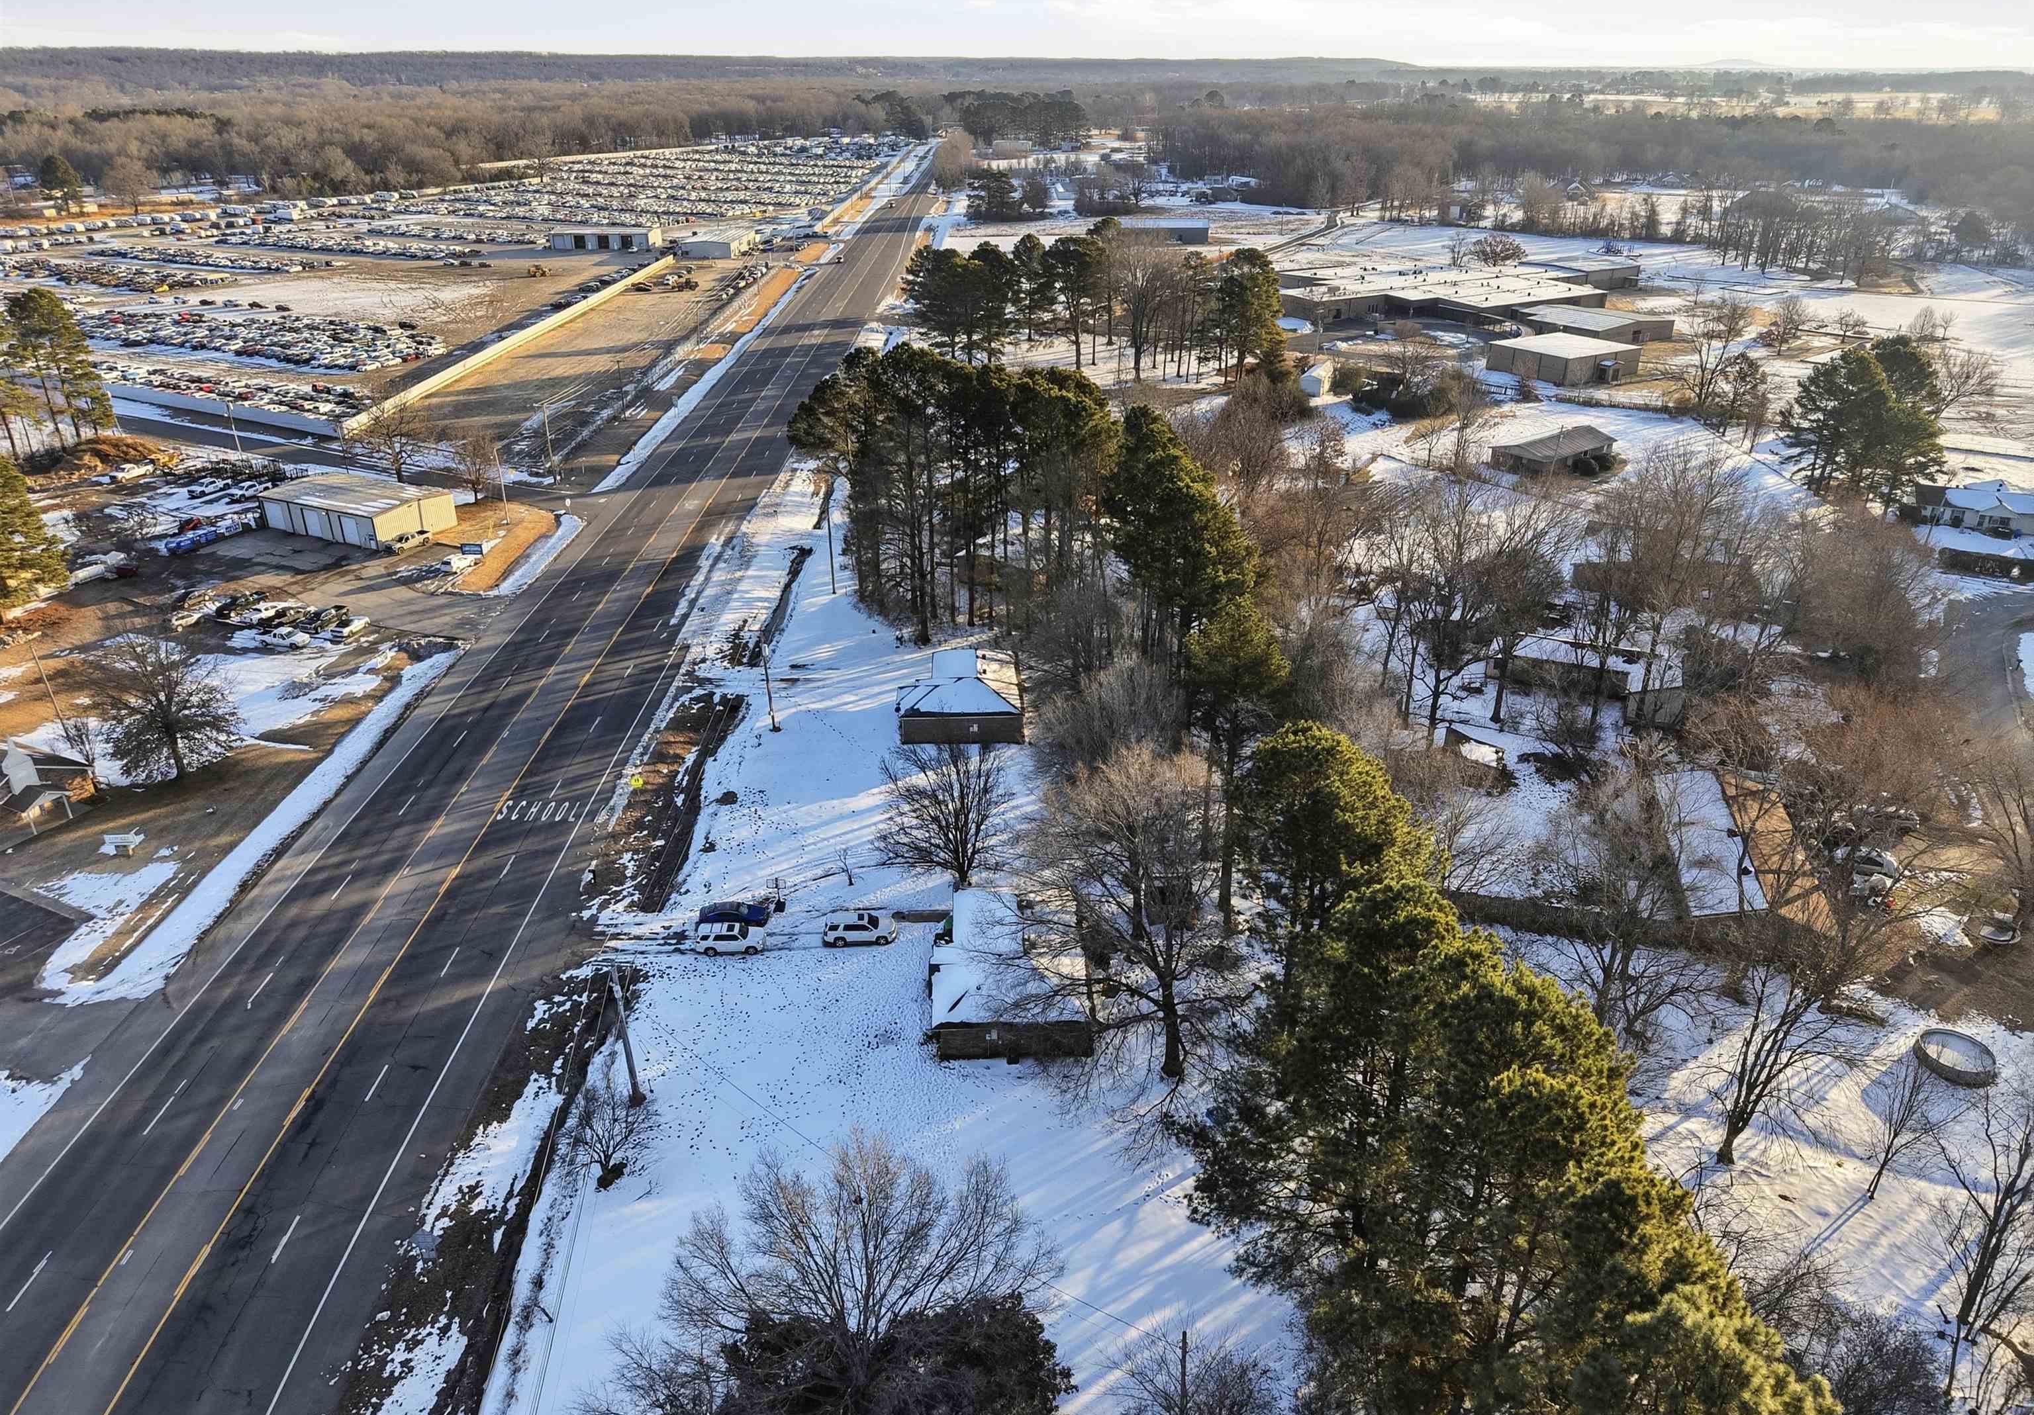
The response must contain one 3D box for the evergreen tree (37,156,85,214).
[{"bbox_3d":[-379.500,-207.571,559.830,15.500,21.000,15.300,0,25,0],"label":"evergreen tree"}]

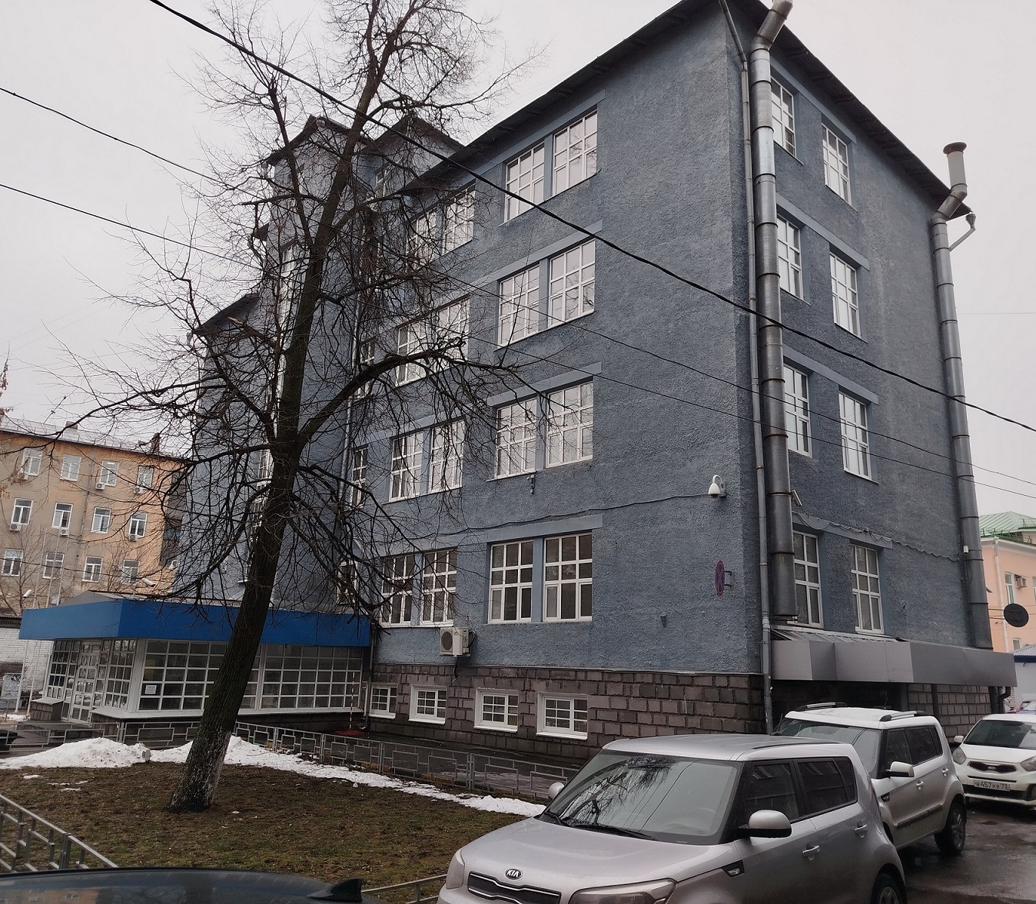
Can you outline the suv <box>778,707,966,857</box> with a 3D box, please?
[{"bbox_3d":[4.067,4.076,10.330,1.800,1.640,4.110,-11,-19,39],"label":"suv"}]

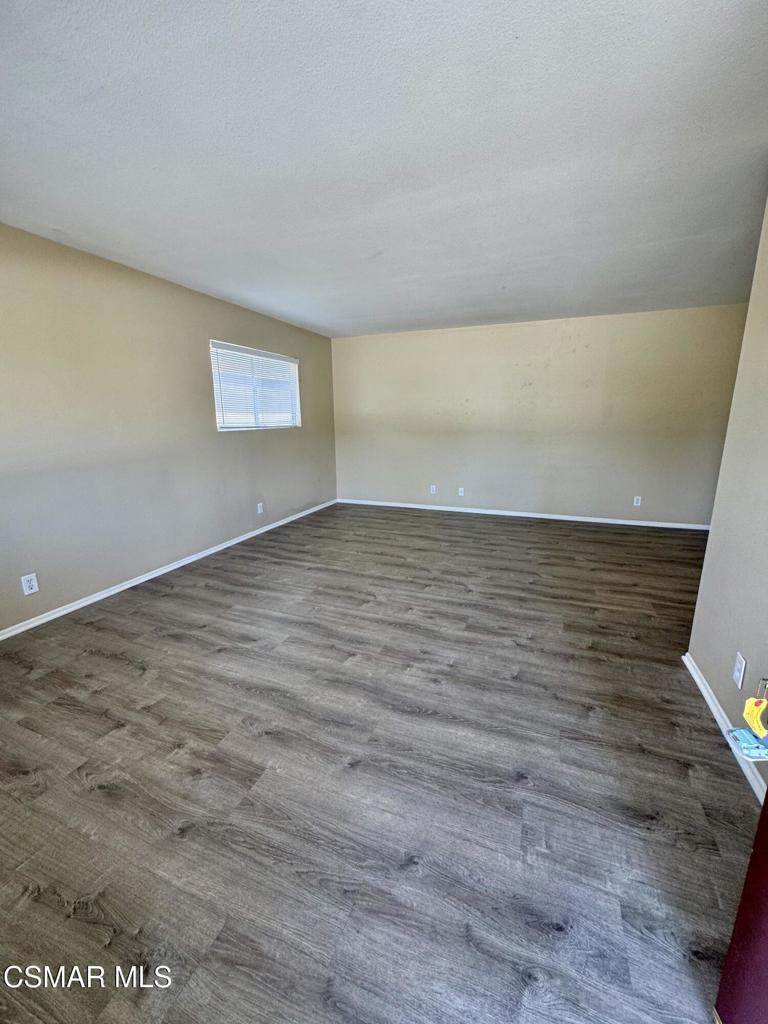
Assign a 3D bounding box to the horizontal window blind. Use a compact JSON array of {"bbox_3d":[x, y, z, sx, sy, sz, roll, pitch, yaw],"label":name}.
[{"bbox_3d":[-1.385,-1.382,4.724,0.050,0.850,1.510,5,14,21],"label":"horizontal window blind"}]

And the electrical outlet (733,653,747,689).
[{"bbox_3d":[1.453,0.647,1.688,0.010,0.118,0.075,5,14,21],"label":"electrical outlet"}]

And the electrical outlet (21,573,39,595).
[{"bbox_3d":[-2.303,0.471,2.697,0.010,0.118,0.076,5,14,21],"label":"electrical outlet"}]

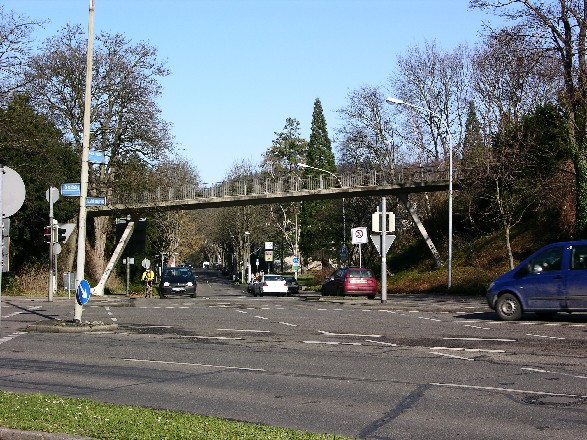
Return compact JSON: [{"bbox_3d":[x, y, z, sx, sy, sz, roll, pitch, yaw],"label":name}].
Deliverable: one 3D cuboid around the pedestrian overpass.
[{"bbox_3d":[-1.418,0.709,76.500,24.300,8.200,3.000,0,-2,-1],"label":"pedestrian overpass"}]

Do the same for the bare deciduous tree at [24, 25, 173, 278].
[{"bbox_3d":[-14.459,-5.042,88.000,11.000,19.100,10.600,0,-2,0],"label":"bare deciduous tree"}]

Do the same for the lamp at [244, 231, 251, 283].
[{"bbox_3d":[-4.845,3.950,125.000,0.650,5.450,0.300,0,-2,-5],"label":"lamp"}]

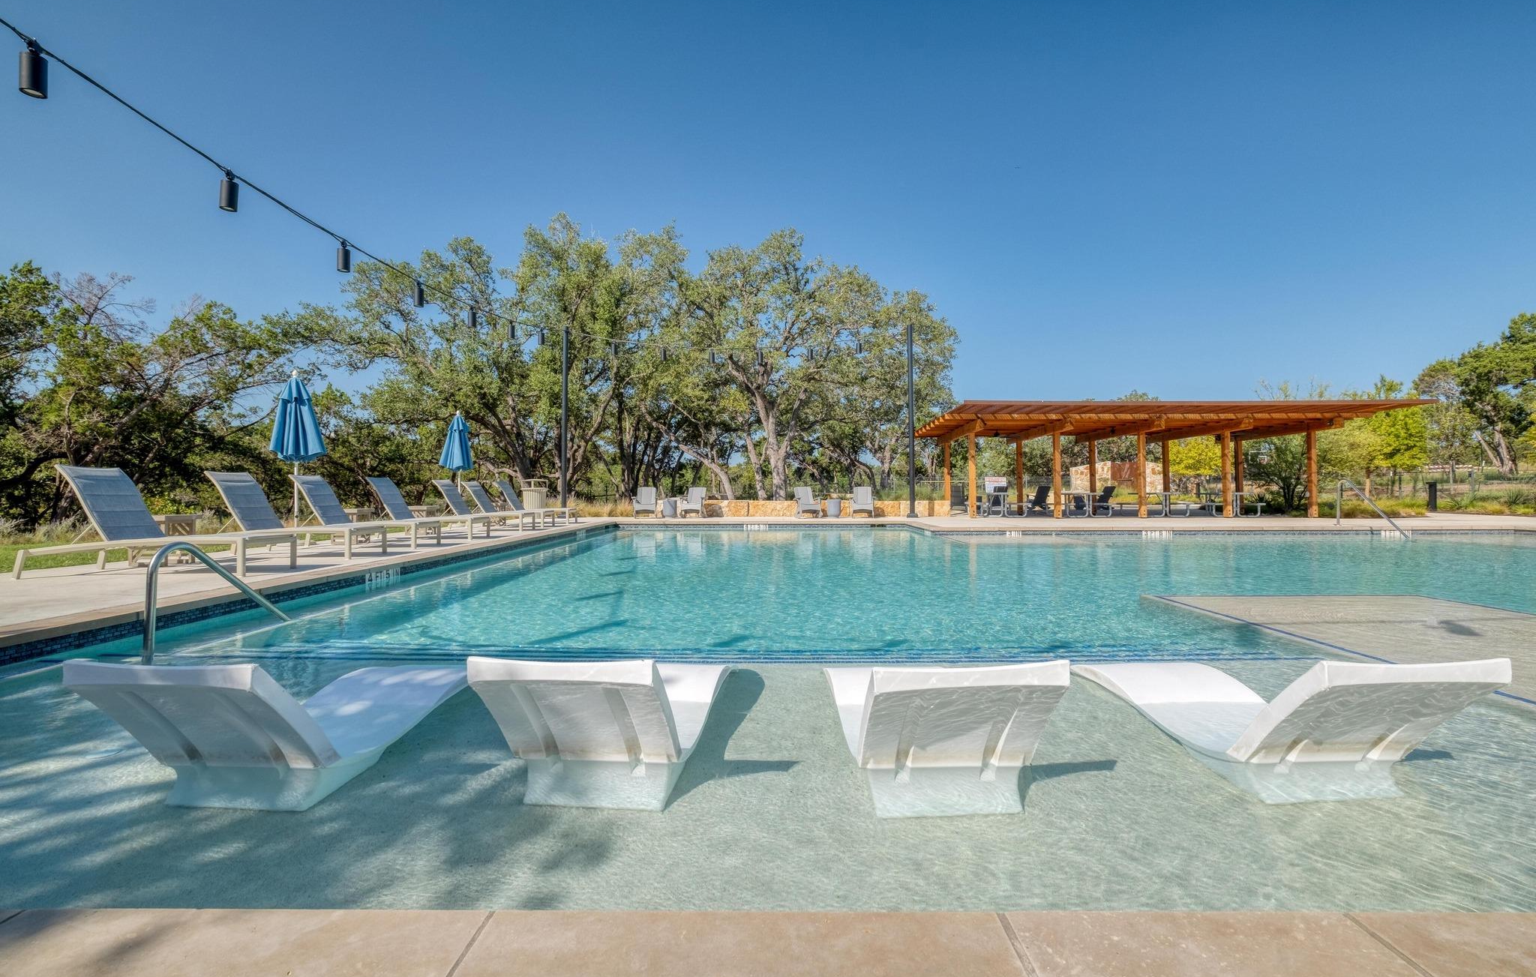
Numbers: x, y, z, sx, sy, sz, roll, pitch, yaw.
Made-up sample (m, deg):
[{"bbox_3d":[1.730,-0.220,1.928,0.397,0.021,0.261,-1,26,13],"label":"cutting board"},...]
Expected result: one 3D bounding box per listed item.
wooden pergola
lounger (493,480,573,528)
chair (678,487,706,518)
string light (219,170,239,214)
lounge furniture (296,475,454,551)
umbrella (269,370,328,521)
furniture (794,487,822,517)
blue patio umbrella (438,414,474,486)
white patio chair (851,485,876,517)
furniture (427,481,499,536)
[{"bbox_3d":[11.719,-0.730,20.655,12.600,3.280,6.700,0,0,1],"label":"wooden pergola"},{"bbox_3d":[-5.867,0.381,15.895,2.064,1.053,0.679,0,0,2],"label":"lounger"},{"bbox_3d":[-2.388,0.435,20.148,0.800,0.970,0.860,0,0,13],"label":"chair"},{"bbox_3d":[-6.613,-3.651,7.850,0.170,0.470,0.170,0,0,0],"label":"string light"},{"bbox_3d":[-6.159,0.352,9.634,2.075,1.071,0.747,0,0,-3],"label":"lounge furniture"},{"bbox_3d":[-7.389,-0.481,10.053,0.760,2.720,0.760,0,0,0],"label":"umbrella"},{"bbox_3d":[1.240,0.432,20.148,0.800,0.970,0.860,0,0,-15],"label":"furniture"},{"bbox_3d":[-7.515,-0.440,15.503,0.760,2.720,0.760,0,0,0],"label":"blue patio umbrella"},{"bbox_3d":[2.978,0.430,20.148,0.800,0.970,0.860,0,0,6],"label":"white patio chair"},{"bbox_3d":[-6.159,0.377,13.743,2.075,1.071,0.747,0,0,-1],"label":"furniture"}]

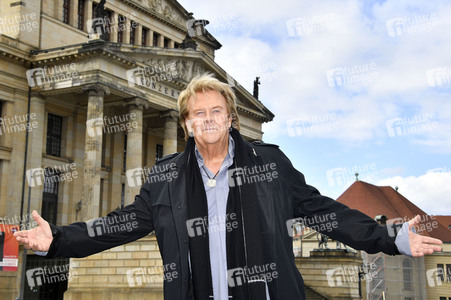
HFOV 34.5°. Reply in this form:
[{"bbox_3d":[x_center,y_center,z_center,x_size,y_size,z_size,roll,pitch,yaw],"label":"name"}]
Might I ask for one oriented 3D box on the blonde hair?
[{"bbox_3d":[-0.064,-0.165,2.750,0.228,0.240,0.220,-4,-9,0],"label":"blonde hair"}]

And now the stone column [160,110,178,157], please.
[{"bbox_3d":[-4.011,2.042,51.844,1.250,9.720,1.250,-5,-12,31],"label":"stone column"}]

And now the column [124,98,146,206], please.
[{"bbox_3d":[-6.125,1.385,48.453,1.250,9.720,1.250,-5,-12,31],"label":"column"}]

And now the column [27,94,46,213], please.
[{"bbox_3d":[-12.567,1.092,47.665,0.650,9.720,0.980,-5,-12,31],"label":"column"}]

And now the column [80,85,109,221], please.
[{"bbox_3d":[-8.240,0.728,45.062,1.250,9.720,1.250,-5,-12,31],"label":"column"}]

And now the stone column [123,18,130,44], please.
[{"bbox_3d":[-8.020,-9.269,58.955,0.420,2.800,0.460,-5,-12,31],"label":"stone column"}]

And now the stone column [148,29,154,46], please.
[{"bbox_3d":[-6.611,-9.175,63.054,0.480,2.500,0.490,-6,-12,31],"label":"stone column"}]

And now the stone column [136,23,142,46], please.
[{"bbox_3d":[-7.206,-9.016,60.261,0.420,2.800,0.460,-5,-12,31],"label":"stone column"}]

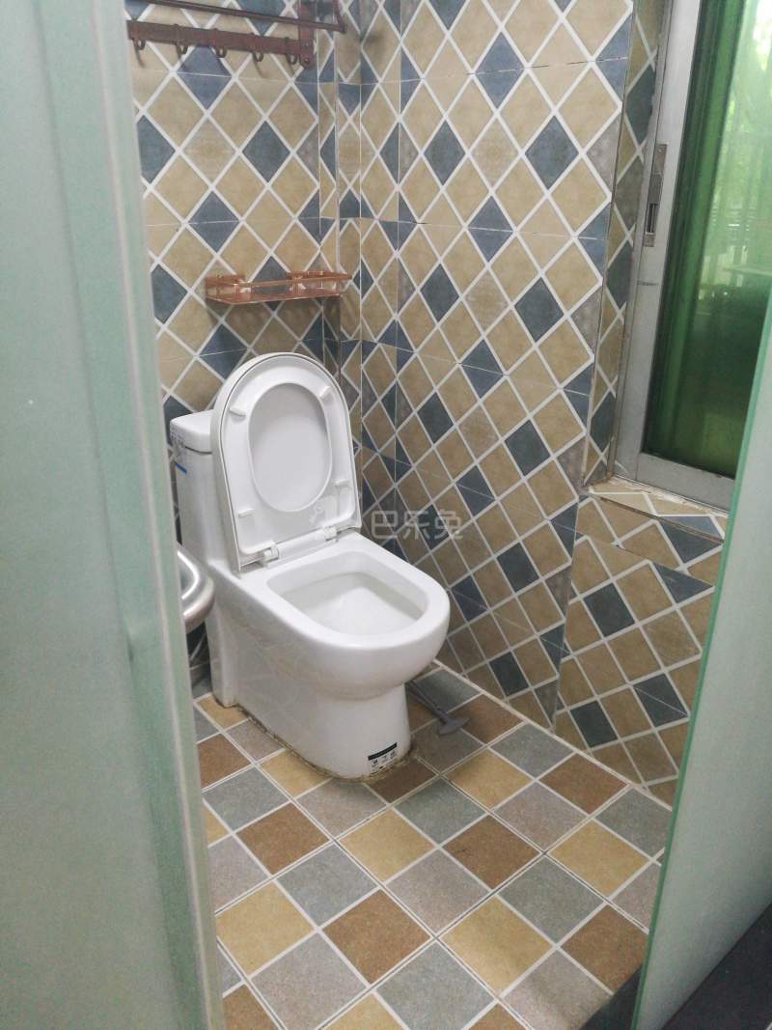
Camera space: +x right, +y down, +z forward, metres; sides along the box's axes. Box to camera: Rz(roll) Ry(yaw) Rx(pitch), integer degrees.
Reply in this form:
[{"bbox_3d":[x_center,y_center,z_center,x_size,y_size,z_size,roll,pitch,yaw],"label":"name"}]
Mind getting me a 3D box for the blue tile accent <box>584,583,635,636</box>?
[{"bbox_3d":[0.481,0.205,1.726,0.010,0.130,0.130,-18,29,-37],"label":"blue tile accent"}]

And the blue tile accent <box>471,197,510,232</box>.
[{"bbox_3d":[0.225,-0.640,1.701,0.010,0.067,0.132,-18,29,-37],"label":"blue tile accent"}]

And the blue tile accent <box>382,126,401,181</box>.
[{"bbox_3d":[0.011,-0.849,1.885,0.010,0.128,0.067,-18,29,-37],"label":"blue tile accent"}]

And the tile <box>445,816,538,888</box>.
[{"bbox_3d":[0.214,0.683,1.628,0.141,0.010,0.141,-18,30,-37],"label":"tile"}]

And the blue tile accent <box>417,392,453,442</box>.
[{"bbox_3d":[0.124,-0.239,1.996,0.010,0.130,0.130,-18,29,-37],"label":"blue tile accent"}]

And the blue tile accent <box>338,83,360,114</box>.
[{"bbox_3d":[-0.089,-0.977,1.887,0.062,0.063,0.010,-18,29,-36],"label":"blue tile accent"}]

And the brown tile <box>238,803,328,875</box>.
[{"bbox_3d":[-0.211,0.665,1.651,0.135,0.010,0.135,-18,29,-37],"label":"brown tile"}]

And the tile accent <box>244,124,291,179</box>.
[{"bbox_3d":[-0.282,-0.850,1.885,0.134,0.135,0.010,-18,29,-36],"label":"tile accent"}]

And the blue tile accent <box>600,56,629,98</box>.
[{"bbox_3d":[0.395,-0.763,1.411,0.010,0.066,0.064,-18,29,-36],"label":"blue tile accent"}]

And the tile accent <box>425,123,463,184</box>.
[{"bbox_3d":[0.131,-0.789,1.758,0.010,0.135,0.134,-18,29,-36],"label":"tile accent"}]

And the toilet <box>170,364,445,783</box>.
[{"bbox_3d":[-0.141,0.097,1.863,0.395,0.870,0.700,-18,30,-37],"label":"toilet"}]

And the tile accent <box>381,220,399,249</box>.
[{"bbox_3d":[0.009,-0.682,1.960,0.010,0.064,0.067,-18,29,-37],"label":"tile accent"}]

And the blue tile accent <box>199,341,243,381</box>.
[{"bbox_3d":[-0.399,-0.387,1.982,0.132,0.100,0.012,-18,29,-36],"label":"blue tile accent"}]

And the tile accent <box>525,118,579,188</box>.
[{"bbox_3d":[0.322,-0.697,1.551,0.010,0.130,0.130,-18,29,-37],"label":"tile accent"}]

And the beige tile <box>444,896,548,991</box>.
[{"bbox_3d":[0.197,0.767,1.433,0.141,0.010,0.141,-18,30,-37],"label":"beige tile"}]

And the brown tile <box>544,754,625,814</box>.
[{"bbox_3d":[0.443,0.601,1.798,0.135,0.010,0.139,-18,29,-37],"label":"brown tile"}]

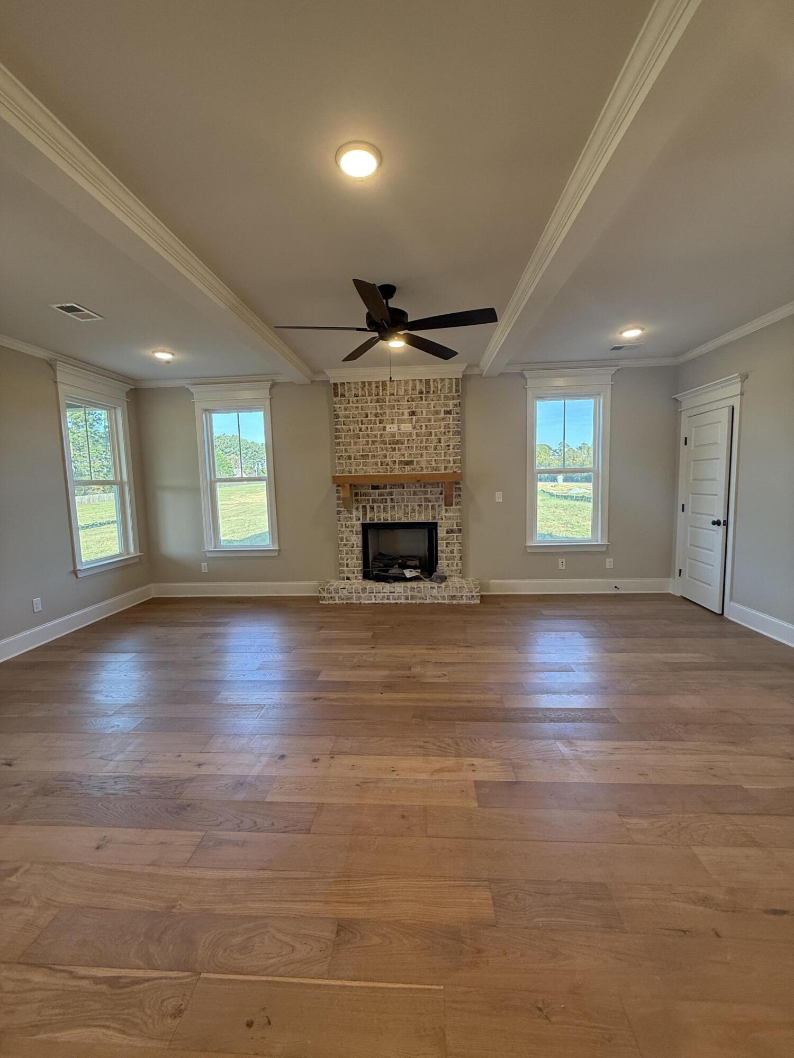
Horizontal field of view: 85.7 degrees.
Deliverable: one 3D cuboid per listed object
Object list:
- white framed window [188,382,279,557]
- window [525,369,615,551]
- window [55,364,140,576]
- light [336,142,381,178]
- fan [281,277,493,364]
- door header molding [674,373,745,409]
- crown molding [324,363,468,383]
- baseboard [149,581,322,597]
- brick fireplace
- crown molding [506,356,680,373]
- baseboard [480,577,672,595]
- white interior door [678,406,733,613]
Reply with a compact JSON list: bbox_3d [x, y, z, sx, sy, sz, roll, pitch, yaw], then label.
[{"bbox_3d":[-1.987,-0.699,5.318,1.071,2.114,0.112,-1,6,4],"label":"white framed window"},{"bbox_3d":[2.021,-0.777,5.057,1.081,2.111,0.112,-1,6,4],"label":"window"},{"bbox_3d":[-3.262,-0.609,4.779,0.120,2.127,1.030,-1,6,4],"label":"window"},{"bbox_3d":[-0.156,-1.513,1.769,0.190,0.027,0.190,-1,6,4],"label":"light"},{"bbox_3d":[-0.074,-1.476,2.985,1.500,0.398,1.480,-1,6,4],"label":"fan"},{"bbox_3d":[3.163,-1.361,4.390,0.083,0.190,1.034,-1,6,4],"label":"door header molding"},{"bbox_3d":[-0.015,-1.810,5.025,1.664,0.134,0.159,-1,6,4],"label":"crown molding"},{"bbox_3d":[-2.034,0.785,5.489,2.308,0.177,0.022,-1,6,4],"label":"baseboard"},{"bbox_3d":[0.010,-0.464,5.053,1.874,2.644,0.395,-1,6,4],"label":"brick fireplace"},{"bbox_3d":[2.220,-1.890,4.942,2.055,0.083,0.060,-1,6,4],"label":"crown molding"},{"bbox_3d":[2.153,0.702,5.250,2.329,0.177,0.020,-1,6,4],"label":"baseboard"},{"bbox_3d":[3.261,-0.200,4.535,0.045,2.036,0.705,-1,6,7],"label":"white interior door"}]

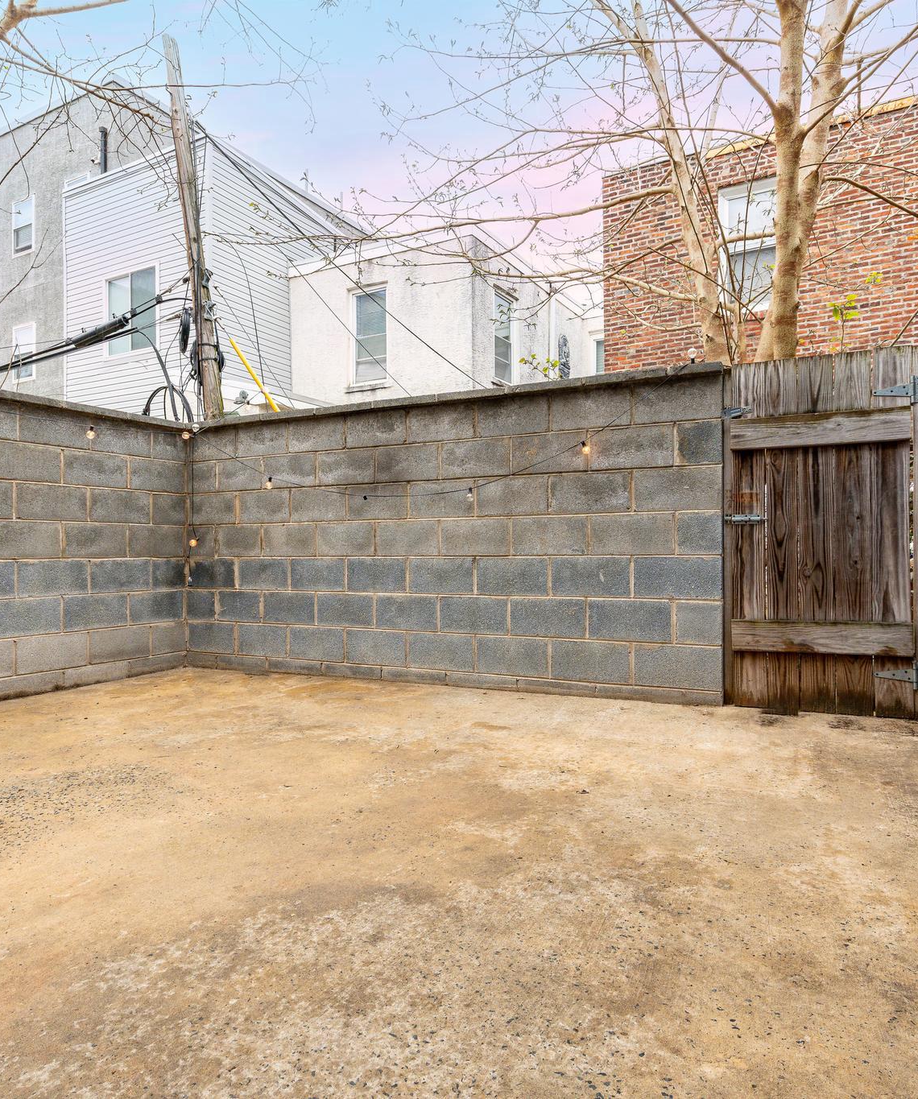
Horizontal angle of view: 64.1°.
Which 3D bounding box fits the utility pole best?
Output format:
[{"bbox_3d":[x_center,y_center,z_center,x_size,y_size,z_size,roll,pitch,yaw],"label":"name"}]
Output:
[{"bbox_3d":[-2.462,-2.148,7.030,0.210,5.777,0.210,-7,-2,25],"label":"utility pole"}]

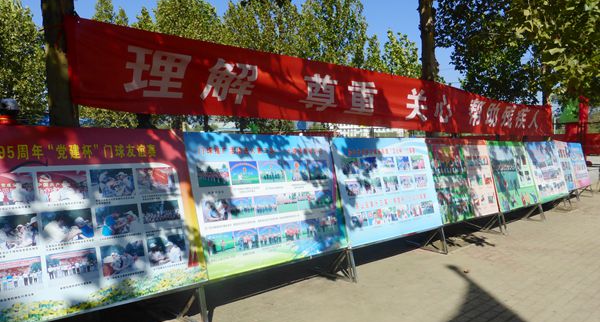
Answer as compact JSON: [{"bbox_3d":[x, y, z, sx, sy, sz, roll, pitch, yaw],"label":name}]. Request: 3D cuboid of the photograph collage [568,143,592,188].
[{"bbox_3d":[8.457,0.127,13.059,1.695,1.288,0.250,-2,2,-44],"label":"photograph collage"}]

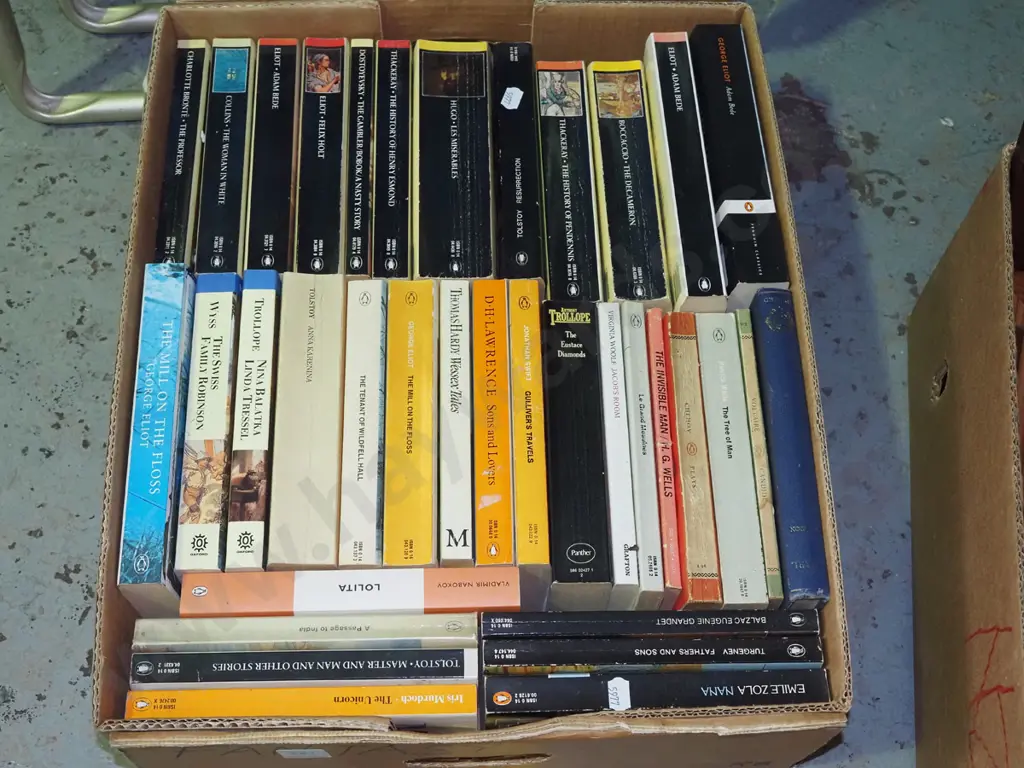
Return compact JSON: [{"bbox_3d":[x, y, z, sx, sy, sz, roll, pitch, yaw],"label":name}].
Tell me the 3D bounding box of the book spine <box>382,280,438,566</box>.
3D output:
[{"bbox_3d":[-0.061,0.043,0.833,0.026,0.111,0.181,0,63,-3],"label":"book spine"}]

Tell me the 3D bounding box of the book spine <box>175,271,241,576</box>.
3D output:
[{"bbox_3d":[-0.175,0.043,0.827,0.024,0.116,0.185,-1,63,-3],"label":"book spine"}]

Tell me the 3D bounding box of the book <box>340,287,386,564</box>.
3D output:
[{"bbox_3d":[-0.089,0.043,0.833,0.019,0.111,0.181,-1,63,-2],"label":"book"}]

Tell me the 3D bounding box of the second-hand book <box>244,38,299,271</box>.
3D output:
[{"bbox_3d":[-0.153,-0.124,0.914,0.027,0.111,0.181,-2,64,-2],"label":"second-hand book"}]

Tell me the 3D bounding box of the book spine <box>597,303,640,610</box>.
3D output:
[{"bbox_3d":[0.061,0.055,0.834,0.013,0.110,0.178,-1,63,-1],"label":"book spine"}]

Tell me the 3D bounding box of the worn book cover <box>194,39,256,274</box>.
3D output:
[{"bbox_3d":[-0.183,-0.123,0.912,0.026,0.111,0.181,-1,64,-3],"label":"worn book cover"}]

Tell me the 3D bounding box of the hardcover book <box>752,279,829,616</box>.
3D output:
[{"bbox_3d":[0.157,0.057,0.830,0.026,0.125,0.190,0,64,-1],"label":"hardcover book"}]

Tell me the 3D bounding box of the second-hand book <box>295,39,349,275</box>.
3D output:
[{"bbox_3d":[-0.122,-0.124,0.916,0.027,0.111,0.181,-1,64,-2],"label":"second-hand book"}]

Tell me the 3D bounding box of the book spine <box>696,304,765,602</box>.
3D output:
[{"bbox_3d":[0.124,0.063,0.834,0.025,0.111,0.181,-1,64,-2],"label":"book spine"}]

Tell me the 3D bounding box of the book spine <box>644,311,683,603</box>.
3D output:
[{"bbox_3d":[0.088,0.058,0.837,0.011,0.110,0.178,-1,64,0],"label":"book spine"}]

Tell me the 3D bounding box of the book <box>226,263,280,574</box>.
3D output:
[{"bbox_3d":[-0.149,0.042,0.826,0.019,0.116,0.187,-1,63,-3],"label":"book"}]

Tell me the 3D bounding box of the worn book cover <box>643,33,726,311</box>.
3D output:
[{"bbox_3d":[0.104,-0.112,0.904,0.022,0.129,0.199,-1,63,-6],"label":"worn book cover"}]

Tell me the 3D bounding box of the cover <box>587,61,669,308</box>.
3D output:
[{"bbox_3d":[0.069,-0.108,0.912,0.034,0.111,0.181,0,64,-6],"label":"cover"}]

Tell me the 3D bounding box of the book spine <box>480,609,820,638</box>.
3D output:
[{"bbox_3d":[0.073,0.153,0.784,0.181,0.111,0.013,0,64,-2],"label":"book spine"}]

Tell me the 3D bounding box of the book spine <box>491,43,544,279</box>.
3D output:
[{"bbox_3d":[0.002,-0.121,0.918,0.023,0.111,0.181,-1,63,-2],"label":"book spine"}]

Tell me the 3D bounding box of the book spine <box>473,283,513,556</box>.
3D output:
[{"bbox_3d":[-0.013,0.043,0.836,0.020,0.111,0.181,0,63,-2],"label":"book spine"}]

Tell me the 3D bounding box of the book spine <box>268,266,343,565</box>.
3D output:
[{"bbox_3d":[-0.119,0.040,0.824,0.036,0.111,0.181,0,65,-4],"label":"book spine"}]

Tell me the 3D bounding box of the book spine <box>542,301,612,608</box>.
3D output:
[{"bbox_3d":[0.037,0.054,0.835,0.034,0.110,0.178,0,63,-1],"label":"book spine"}]

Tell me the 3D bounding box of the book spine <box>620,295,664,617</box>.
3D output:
[{"bbox_3d":[0.073,0.057,0.831,0.013,0.111,0.181,0,63,-2],"label":"book spine"}]

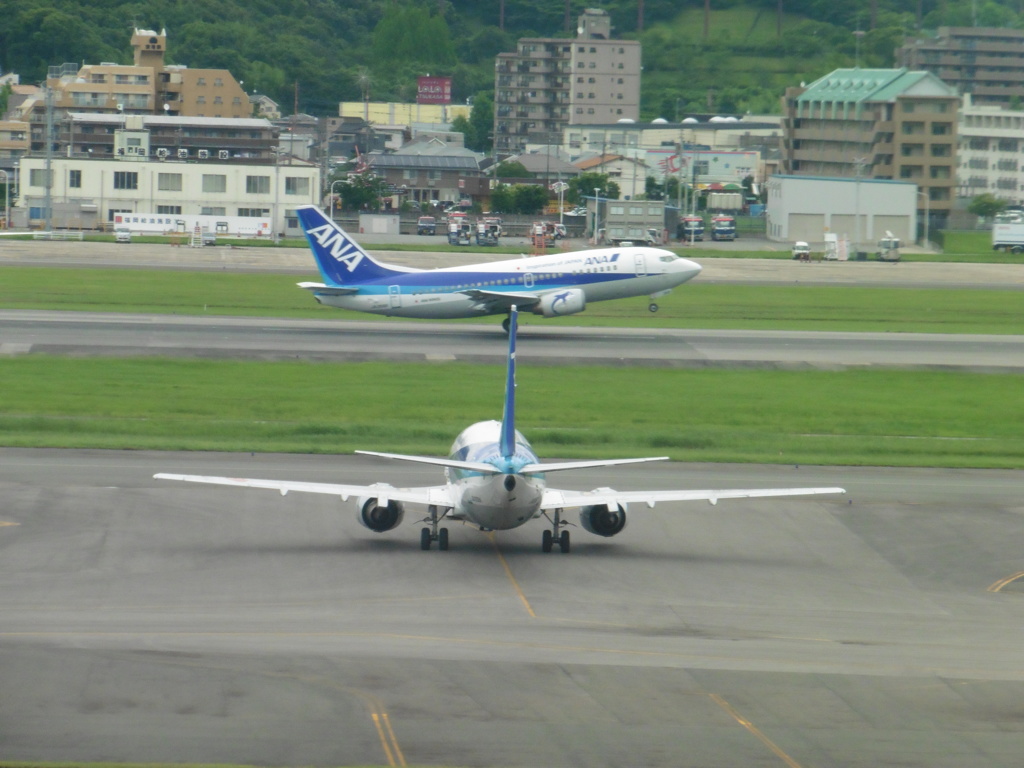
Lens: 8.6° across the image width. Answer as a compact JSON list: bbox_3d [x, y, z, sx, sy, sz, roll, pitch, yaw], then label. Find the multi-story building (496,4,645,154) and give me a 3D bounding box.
[{"bbox_3d":[10.712,-55.062,1286.154,15.500,30.300,25.500,0,3,-32],"label":"multi-story building"}]

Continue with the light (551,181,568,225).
[{"bbox_3d":[6.002,-21.099,829.847,2.100,6.600,0.800,1,3,0],"label":"light"}]

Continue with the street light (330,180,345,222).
[{"bbox_3d":[-20.882,-21.094,822.092,1.750,6.860,0.350,2,3,2],"label":"street light"}]

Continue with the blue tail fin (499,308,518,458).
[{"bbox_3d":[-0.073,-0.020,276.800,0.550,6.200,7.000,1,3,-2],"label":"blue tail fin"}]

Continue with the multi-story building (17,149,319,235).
[{"bbox_3d":[-40.282,-22.247,806.284,35.000,9.000,13.000,1,3,0],"label":"multi-story building"}]

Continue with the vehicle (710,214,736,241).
[{"bbox_3d":[26.407,-19.629,856.714,2.550,3.200,8.000,1,3,-3],"label":"vehicle"}]

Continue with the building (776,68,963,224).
[{"bbox_3d":[50.146,-32.727,943.076,9.800,21.300,36.000,0,3,-20],"label":"building"}]

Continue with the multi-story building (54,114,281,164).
[{"bbox_3d":[-50.159,-33.667,997.252,32.500,11.200,11.000,1,3,-3],"label":"multi-story building"}]

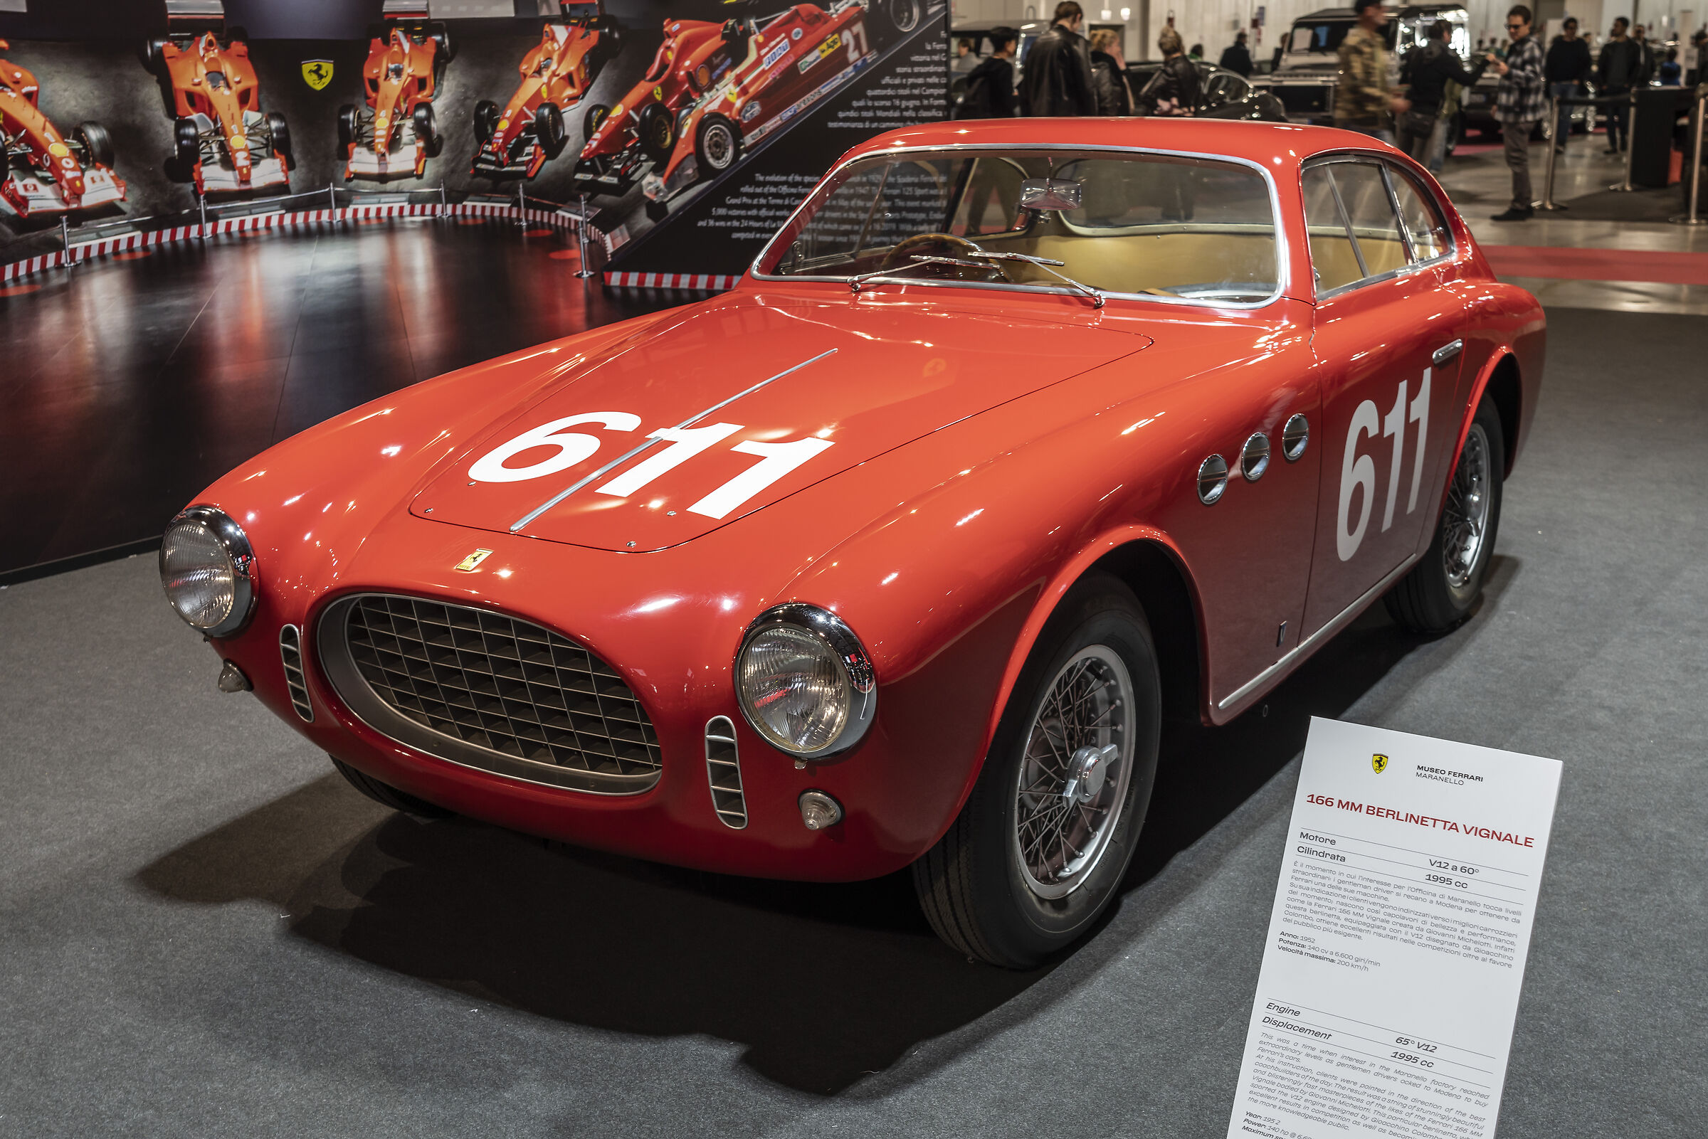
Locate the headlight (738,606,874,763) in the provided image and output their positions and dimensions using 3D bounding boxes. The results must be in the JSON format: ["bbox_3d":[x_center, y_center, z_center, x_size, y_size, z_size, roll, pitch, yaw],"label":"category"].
[{"bbox_3d":[-0.077,0.163,2.678,0.216,0.218,0.090,7,15,29],"label":"headlight"}]

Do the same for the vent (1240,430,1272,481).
[{"bbox_3d":[0.781,-0.221,3.716,0.035,0.097,0.097,10,18,41],"label":"vent"}]

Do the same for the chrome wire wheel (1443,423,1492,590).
[{"bbox_3d":[1.576,-0.177,5.046,0.130,0.440,0.440,8,18,32],"label":"chrome wire wheel"}]

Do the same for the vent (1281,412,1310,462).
[{"bbox_3d":[0.897,-0.271,3.885,0.035,0.097,0.097,9,18,40],"label":"vent"}]

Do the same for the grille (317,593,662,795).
[{"bbox_3d":[-0.592,0.199,3.073,0.735,0.305,0.110,8,24,32],"label":"grille"}]

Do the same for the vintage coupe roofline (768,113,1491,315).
[{"bbox_3d":[0.717,-0.960,4.852,1.360,0.410,1.650,8,18,32],"label":"vintage coupe roofline"}]

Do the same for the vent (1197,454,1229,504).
[{"bbox_3d":[0.663,-0.169,3.543,0.035,0.097,0.097,10,19,42],"label":"vent"}]

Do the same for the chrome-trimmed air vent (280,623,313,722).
[{"bbox_3d":[-0.978,0.187,3.354,0.056,0.190,0.035,11,24,38],"label":"chrome-trimmed air vent"}]

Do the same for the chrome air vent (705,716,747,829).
[{"bbox_3d":[-0.184,0.304,2.846,0.056,0.190,0.035,6,22,27],"label":"chrome air vent"}]

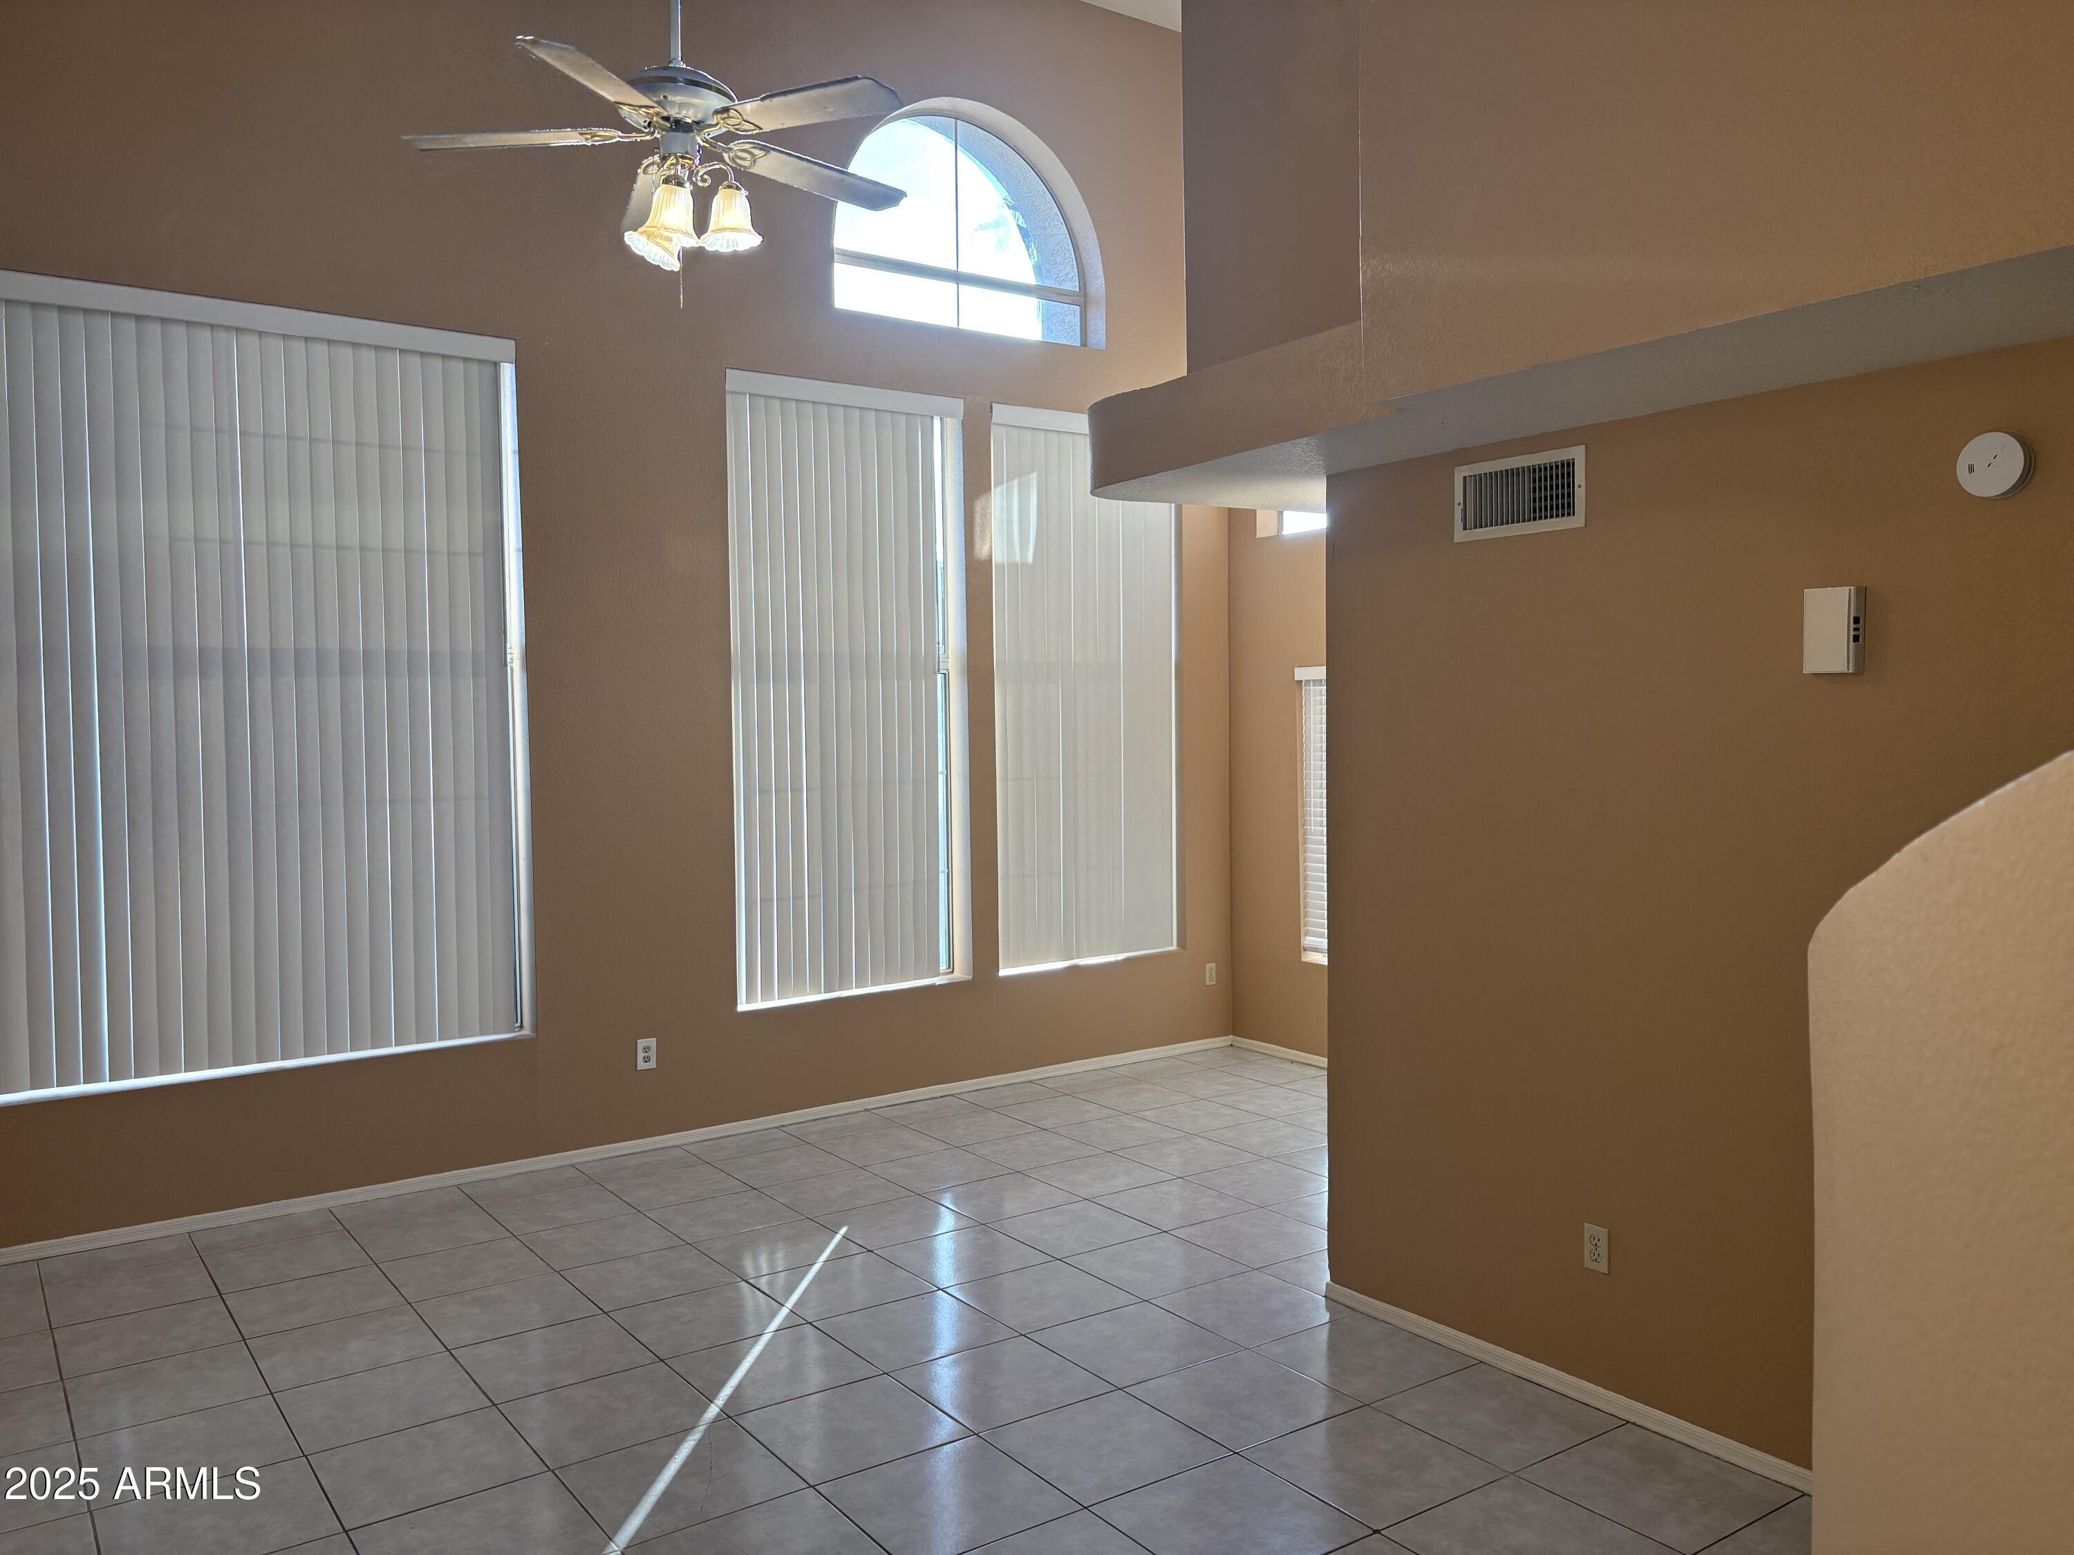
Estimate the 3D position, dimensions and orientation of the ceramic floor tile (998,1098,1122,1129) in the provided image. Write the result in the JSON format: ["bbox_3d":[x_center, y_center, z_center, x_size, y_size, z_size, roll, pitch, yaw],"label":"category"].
[{"bbox_3d":[0.087,1.522,7.056,0.447,0.010,0.447,-2,2,-35],"label":"ceramic floor tile"}]

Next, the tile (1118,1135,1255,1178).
[{"bbox_3d":[0.612,1.536,6.302,0.449,0.010,0.447,-2,2,-35],"label":"tile"}]

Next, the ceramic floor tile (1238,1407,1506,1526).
[{"bbox_3d":[0.797,1.619,3.667,0.448,0.010,0.448,-2,2,-35],"label":"ceramic floor tile"}]

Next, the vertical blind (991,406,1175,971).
[{"bbox_3d":[0.258,-0.447,7.879,1.130,2.730,0.090,-2,2,-35],"label":"vertical blind"}]

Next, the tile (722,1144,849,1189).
[{"bbox_3d":[-1.006,1.549,6.202,0.443,0.010,0.443,-2,2,-35],"label":"tile"}]

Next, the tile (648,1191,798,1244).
[{"bbox_3d":[-1.126,1.583,5.616,0.449,0.010,0.447,-2,2,-35],"label":"tile"}]

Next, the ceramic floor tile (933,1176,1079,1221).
[{"bbox_3d":[-0.134,1.566,5.800,0.447,0.010,0.447,-2,2,-35],"label":"ceramic floor tile"}]

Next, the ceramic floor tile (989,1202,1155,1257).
[{"bbox_3d":[0.123,1.559,5.375,0.447,0.010,0.447,-2,2,-35],"label":"ceramic floor tile"}]

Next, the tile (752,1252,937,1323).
[{"bbox_3d":[-0.614,1.603,4.912,0.447,0.010,0.447,-2,2,-35],"label":"tile"}]

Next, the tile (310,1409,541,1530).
[{"bbox_3d":[-1.472,1.659,3.758,0.447,0.010,0.447,-2,2,-35],"label":"tile"}]

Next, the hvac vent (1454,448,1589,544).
[{"bbox_3d":[1.248,-0.735,4.063,0.020,0.203,0.410,-2,2,-35],"label":"hvac vent"}]

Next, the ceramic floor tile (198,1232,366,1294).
[{"bbox_3d":[-2.494,1.616,5.193,0.449,0.010,0.447,-2,2,-35],"label":"ceramic floor tile"}]

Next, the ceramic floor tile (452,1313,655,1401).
[{"bbox_3d":[-1.347,1.616,4.338,0.447,0.010,0.447,-2,2,-35],"label":"ceramic floor tile"}]

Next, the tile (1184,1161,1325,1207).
[{"bbox_3d":[0.859,1.531,5.894,0.447,0.010,0.447,-2,2,-35],"label":"tile"}]

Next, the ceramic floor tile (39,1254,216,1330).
[{"bbox_3d":[-2.871,1.632,4.956,0.448,0.010,0.448,-2,2,-35],"label":"ceramic floor tile"}]

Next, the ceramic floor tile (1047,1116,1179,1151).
[{"bbox_3d":[0.339,1.515,6.628,0.447,0.010,0.447,-2,2,-35],"label":"ceramic floor tile"}]

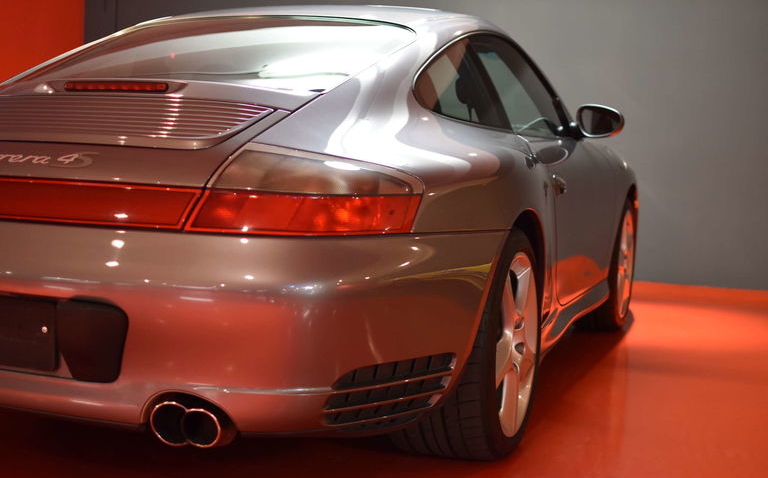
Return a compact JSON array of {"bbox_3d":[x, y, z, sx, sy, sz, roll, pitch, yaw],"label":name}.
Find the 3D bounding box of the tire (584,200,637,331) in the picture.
[{"bbox_3d":[1.030,0.107,5.218,0.228,0.635,0.637,4,5,20],"label":"tire"}]

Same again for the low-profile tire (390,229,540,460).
[{"bbox_3d":[0.226,0.271,3.016,0.298,0.632,0.634,4,5,20],"label":"low-profile tire"}]

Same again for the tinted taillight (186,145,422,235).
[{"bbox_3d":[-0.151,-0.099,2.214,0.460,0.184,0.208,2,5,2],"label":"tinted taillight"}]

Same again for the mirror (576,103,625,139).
[{"bbox_3d":[0.830,-0.455,4.255,0.190,0.130,0.110,4,5,20],"label":"mirror"}]

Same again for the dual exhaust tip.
[{"bbox_3d":[-0.362,0.353,2.167,0.152,0.082,0.120,4,5,20],"label":"dual exhaust tip"}]

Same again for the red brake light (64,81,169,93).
[{"bbox_3d":[-0.654,-0.374,2.727,0.297,0.030,0.035,4,5,20],"label":"red brake light"}]

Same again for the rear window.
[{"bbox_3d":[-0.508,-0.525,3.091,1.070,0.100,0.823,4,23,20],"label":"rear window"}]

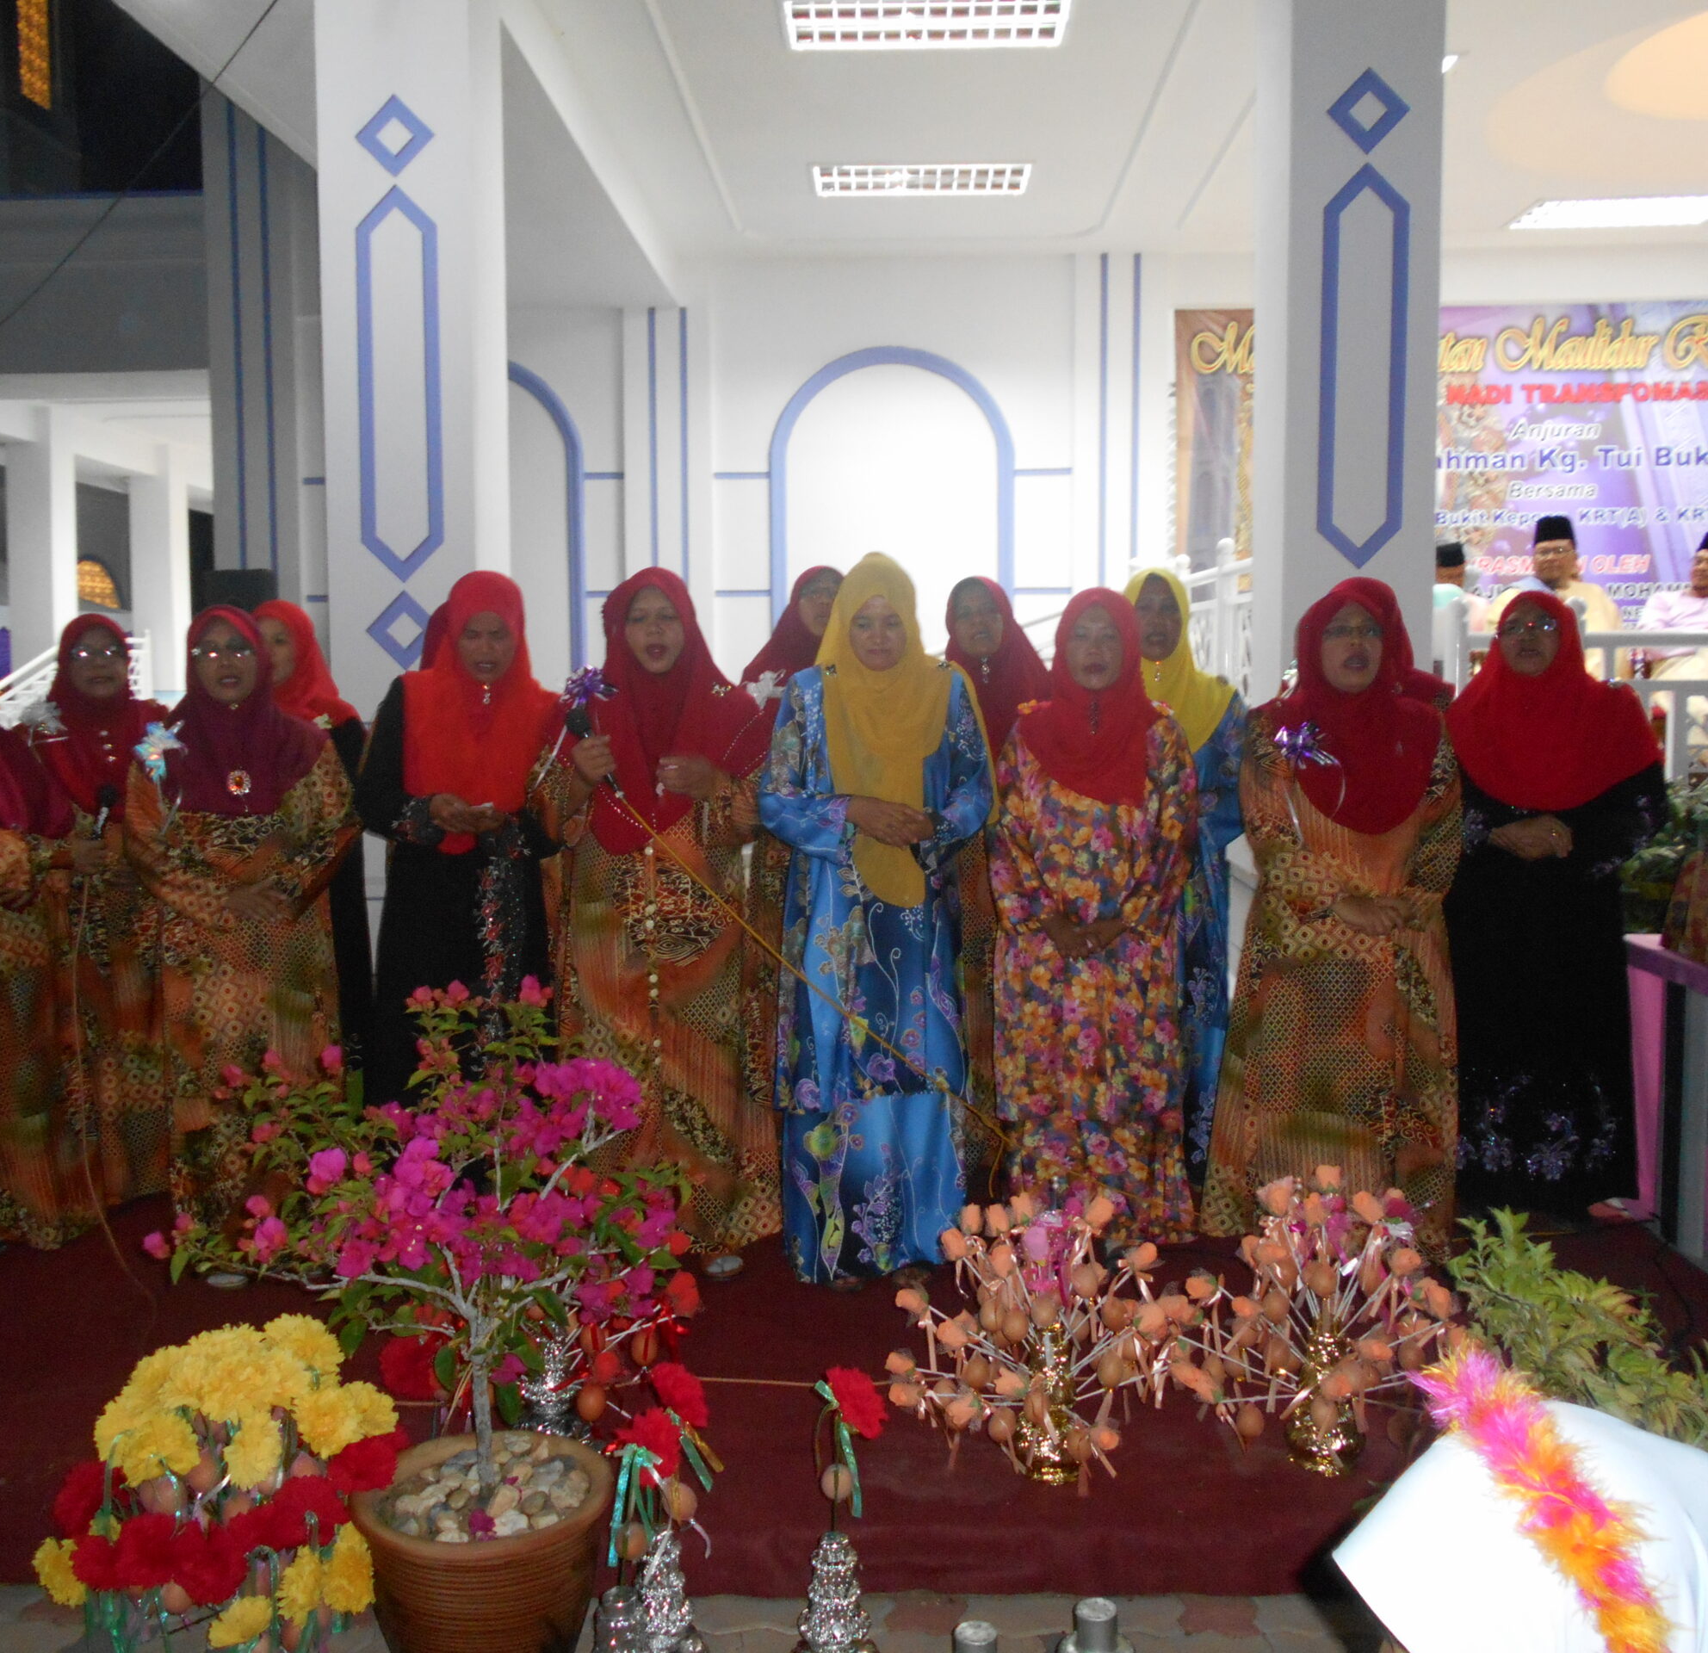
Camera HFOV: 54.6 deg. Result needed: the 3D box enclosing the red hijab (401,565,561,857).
[{"bbox_3d":[-0.867,-0.262,3.850,0.350,0.640,0.320,-1,5,-10],"label":"red hijab"}]

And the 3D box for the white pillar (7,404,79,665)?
[{"bbox_3d":[-8.389,-2.244,17.107,0.460,3.950,0.460,0,5,2],"label":"white pillar"}]

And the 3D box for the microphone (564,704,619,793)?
[{"bbox_3d":[-0.551,-0.163,3.520,0.055,0.220,0.055,-27,-14,-7],"label":"microphone"}]

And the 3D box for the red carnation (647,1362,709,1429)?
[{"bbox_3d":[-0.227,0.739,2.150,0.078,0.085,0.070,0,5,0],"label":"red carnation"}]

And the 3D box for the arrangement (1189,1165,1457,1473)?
[{"bbox_3d":[0.779,0.825,2.760,0.440,0.470,0.420,0,5,0],"label":"arrangement"}]

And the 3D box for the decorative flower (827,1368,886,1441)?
[{"bbox_3d":[0.002,0.748,2.143,0.075,0.093,0.075,0,5,0],"label":"decorative flower"}]

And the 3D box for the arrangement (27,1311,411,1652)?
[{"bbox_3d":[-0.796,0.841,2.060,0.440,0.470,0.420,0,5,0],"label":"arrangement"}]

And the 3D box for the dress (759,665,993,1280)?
[{"bbox_3d":[0.050,0.343,3.724,0.509,1.362,0.400,0,5,0],"label":"dress"}]

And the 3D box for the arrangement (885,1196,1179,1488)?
[{"bbox_3d":[0.295,0.842,2.740,0.470,0.460,0.440,0,5,0],"label":"arrangement"}]

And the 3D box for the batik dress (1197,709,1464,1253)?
[{"bbox_3d":[1.117,0.373,3.883,0.605,1.268,0.400,1,5,8],"label":"batik dress"}]

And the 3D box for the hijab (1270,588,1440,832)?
[{"bbox_3d":[1.154,-0.269,3.807,0.388,0.561,0.330,1,5,8],"label":"hijab"}]

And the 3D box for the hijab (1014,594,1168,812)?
[{"bbox_3d":[0.550,-0.296,3.844,0.330,0.482,0.310,1,5,8],"label":"hijab"}]

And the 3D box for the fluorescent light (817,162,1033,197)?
[{"bbox_3d":[0.389,-3.729,9.454,1.210,0.090,0.610,0,5,2],"label":"fluorescent light"}]

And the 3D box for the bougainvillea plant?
[{"bbox_3d":[-0.543,0.513,2.113,0.631,0.591,0.580,0,5,0],"label":"bougainvillea plant"}]

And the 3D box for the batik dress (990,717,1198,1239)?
[{"bbox_3d":[0.560,0.355,3.860,0.480,1.200,0.330,0,5,4],"label":"batik dress"}]

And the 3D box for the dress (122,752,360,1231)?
[{"bbox_3d":[-1.372,0.375,3.700,0.500,1.180,0.340,-2,5,-18],"label":"dress"}]

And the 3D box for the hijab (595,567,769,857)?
[{"bbox_3d":[-0.389,-0.255,3.720,0.386,0.615,0.340,0,5,0],"label":"hijab"}]

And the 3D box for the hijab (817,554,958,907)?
[{"bbox_3d":[0.077,-0.208,3.636,0.305,0.743,0.330,0,5,0],"label":"hijab"}]

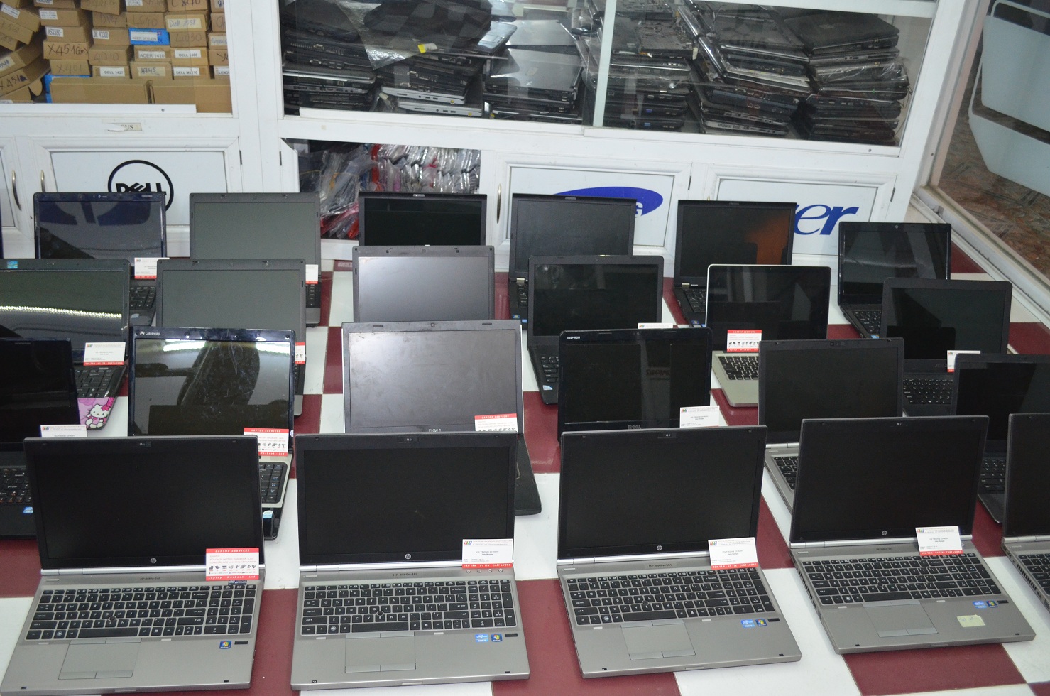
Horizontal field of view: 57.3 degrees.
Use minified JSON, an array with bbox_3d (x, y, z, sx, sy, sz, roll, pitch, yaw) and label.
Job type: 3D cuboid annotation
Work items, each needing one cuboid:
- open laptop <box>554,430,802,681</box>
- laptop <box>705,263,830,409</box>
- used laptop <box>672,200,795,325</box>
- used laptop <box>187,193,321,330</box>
[{"bbox_3d":[0.260,0.332,1.622,0.373,0.261,0.327,-1,32,-9],"label":"open laptop"},{"bbox_3d":[0.618,-0.034,2.312,0.325,0.216,0.320,0,32,-7],"label":"laptop"},{"bbox_3d":[0.589,-0.207,2.550,0.338,0.260,0.328,0,32,-8],"label":"used laptop"},{"bbox_3d":[-0.697,-0.228,2.460,0.339,0.220,0.350,-1,32,-10],"label":"used laptop"}]

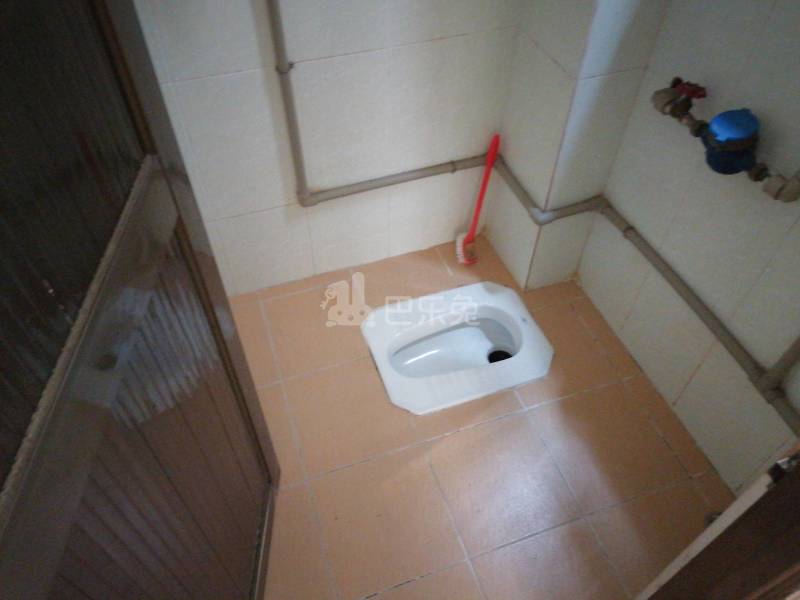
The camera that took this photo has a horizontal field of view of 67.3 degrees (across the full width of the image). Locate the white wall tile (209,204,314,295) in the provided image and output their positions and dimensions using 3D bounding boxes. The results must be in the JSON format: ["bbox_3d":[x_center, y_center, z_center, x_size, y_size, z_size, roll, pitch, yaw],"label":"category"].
[{"bbox_3d":[-0.391,-0.153,1.796,0.249,0.305,0.014,-15,51,-12],"label":"white wall tile"}]

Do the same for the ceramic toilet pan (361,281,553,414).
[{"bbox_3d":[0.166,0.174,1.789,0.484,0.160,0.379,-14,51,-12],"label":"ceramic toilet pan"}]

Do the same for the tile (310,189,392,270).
[{"bbox_3d":[-0.156,-0.214,1.850,0.248,0.305,0.014,-15,51,-12],"label":"tile"}]

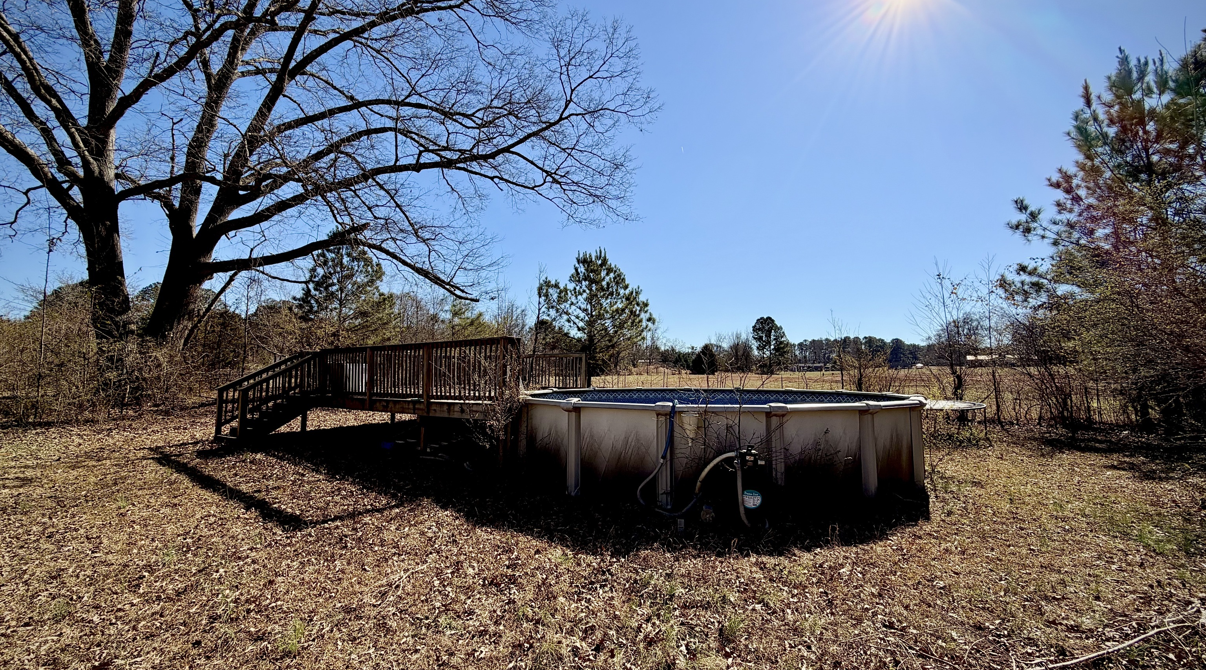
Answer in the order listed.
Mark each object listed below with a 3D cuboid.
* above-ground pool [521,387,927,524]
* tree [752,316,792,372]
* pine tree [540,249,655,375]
[{"bbox_3d":[2.082,1.818,9.601,7.300,1.330,7.300,0,-4,0],"label":"above-ground pool"},{"bbox_3d":[34.673,2.125,100.000,8.300,12.200,8.300,0,-4,0],"label":"tree"},{"bbox_3d":[-0.251,-0.290,20.000,4.600,6.500,4.600,0,-4,0],"label":"pine tree"}]

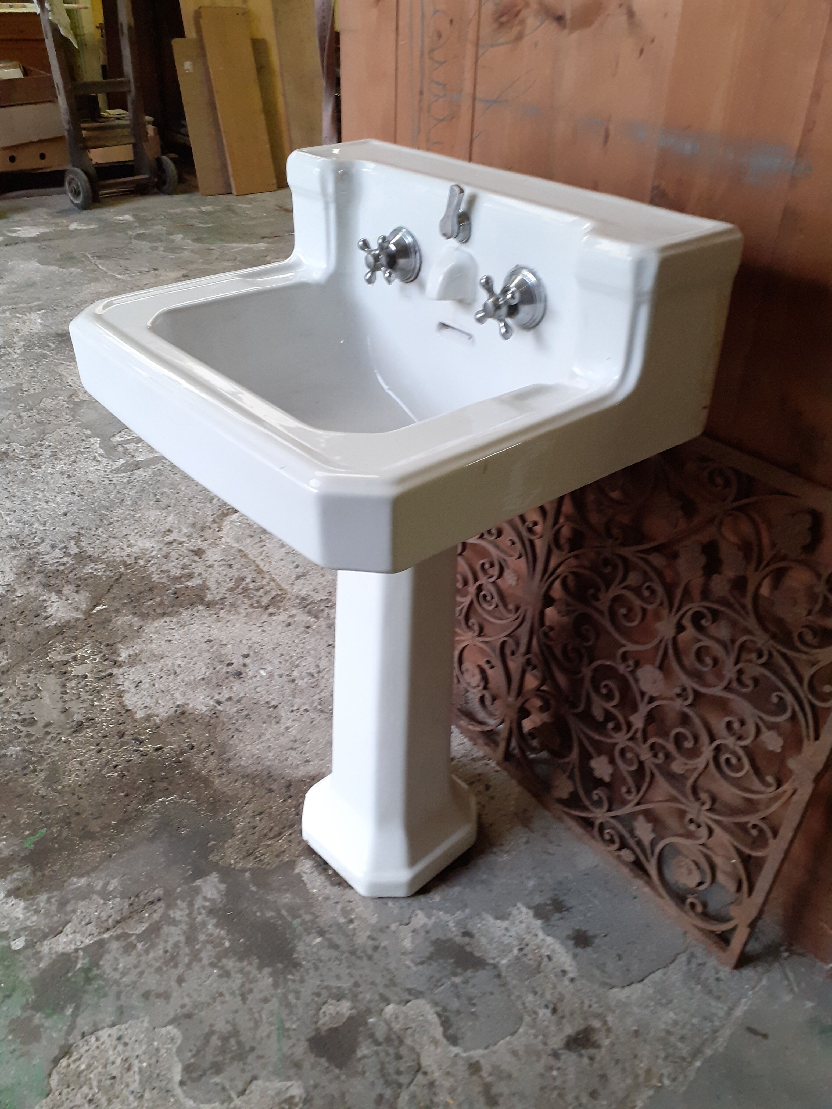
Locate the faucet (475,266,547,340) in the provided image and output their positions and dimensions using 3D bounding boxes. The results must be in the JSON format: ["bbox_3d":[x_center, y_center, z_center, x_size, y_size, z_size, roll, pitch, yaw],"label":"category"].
[{"bbox_3d":[0.093,-0.261,0.894,0.057,0.064,0.063,-25,42,-34],"label":"faucet"}]

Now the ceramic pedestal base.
[{"bbox_3d":[-0.031,0.144,1.204,0.243,0.692,0.245,30,43,35],"label":"ceramic pedestal base"}]

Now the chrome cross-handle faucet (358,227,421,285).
[{"bbox_3d":[-0.034,-0.346,1.014,0.057,0.064,0.063,-25,42,-34],"label":"chrome cross-handle faucet"}]

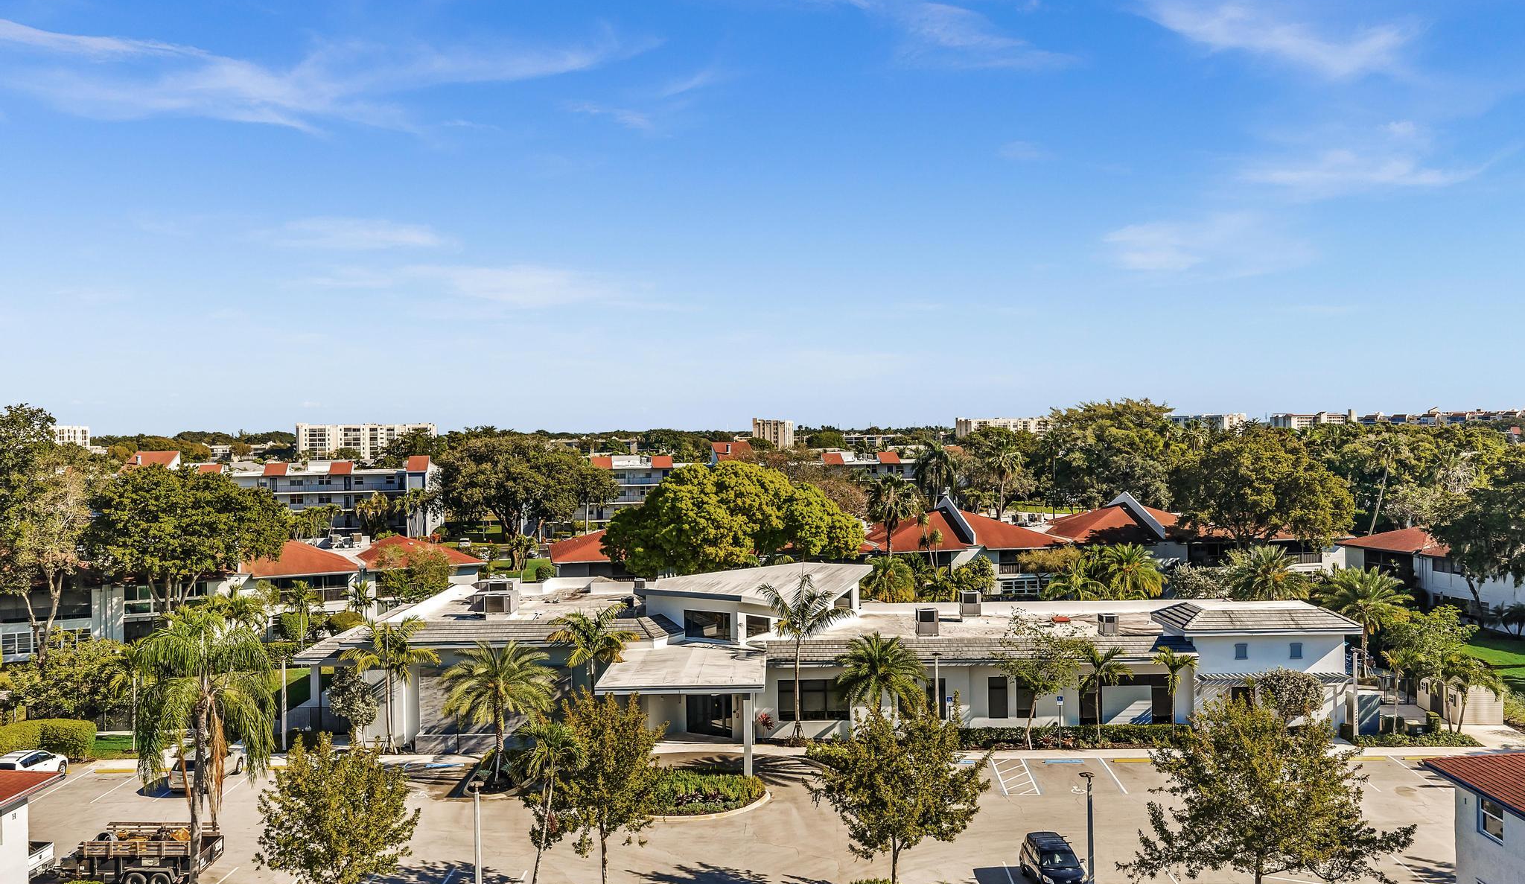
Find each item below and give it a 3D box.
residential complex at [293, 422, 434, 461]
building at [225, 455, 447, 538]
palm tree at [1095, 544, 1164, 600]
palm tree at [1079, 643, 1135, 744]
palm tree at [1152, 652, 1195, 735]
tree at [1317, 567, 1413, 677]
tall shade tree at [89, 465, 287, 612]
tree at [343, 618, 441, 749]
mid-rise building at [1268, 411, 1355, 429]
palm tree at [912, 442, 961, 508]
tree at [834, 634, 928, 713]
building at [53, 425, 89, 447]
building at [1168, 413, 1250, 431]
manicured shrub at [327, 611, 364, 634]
[{"bbox_3d":[-230.000,0.871,688.000,75.000,21.500,17.000,-1,1,-27],"label":"residential complex"},{"bbox_3d":[-64.800,8.704,179.500,29.000,12.700,14.500,-1,1,-7],"label":"building"},{"bbox_3d":[27.854,11.458,89.968,5.425,7.535,5.425,-1,1,2],"label":"palm tree"},{"bbox_3d":[17.386,12.851,60.200,2.800,4.950,2.800,-1,1,-3],"label":"palm tree"},{"bbox_3d":[20.867,12.915,60.300,2.200,4.750,2.200,-1,1,-3],"label":"palm tree"},{"bbox_3d":[38.078,11.611,75.096,6.114,7.363,6.114,-1,1,2],"label":"tree"},{"bbox_3d":[-40.956,8.811,84.500,14.000,14.200,13.000,-1,1,0],"label":"tall shade tree"},{"bbox_3d":[-18.898,12.469,60.200,4.900,6.900,4.700,-1,1,0],"label":"tree"},{"bbox_3d":[437.581,-11.695,942.727,78.000,22.000,19.000,-1,1,-30],"label":"mid-rise building"},{"bbox_3d":[22.225,7.148,150.000,6.200,14.300,6.000,-1,1,0],"label":"palm tree"},{"bbox_3d":[5.684,12.608,57.469,4.333,6.490,4.333,-1,1,2],"label":"tree"},{"bbox_3d":[-330.048,3.143,566.000,17.000,21.400,22.000,-1,1,-30],"label":"building"},{"bbox_3d":[316.761,-7.743,853.031,25.000,22.200,61.000,-1,1,-25],"label":"building"},{"bbox_3d":[-33.146,14.658,94.497,2.976,2.343,2.700,-1,1,2],"label":"manicured shrub"}]

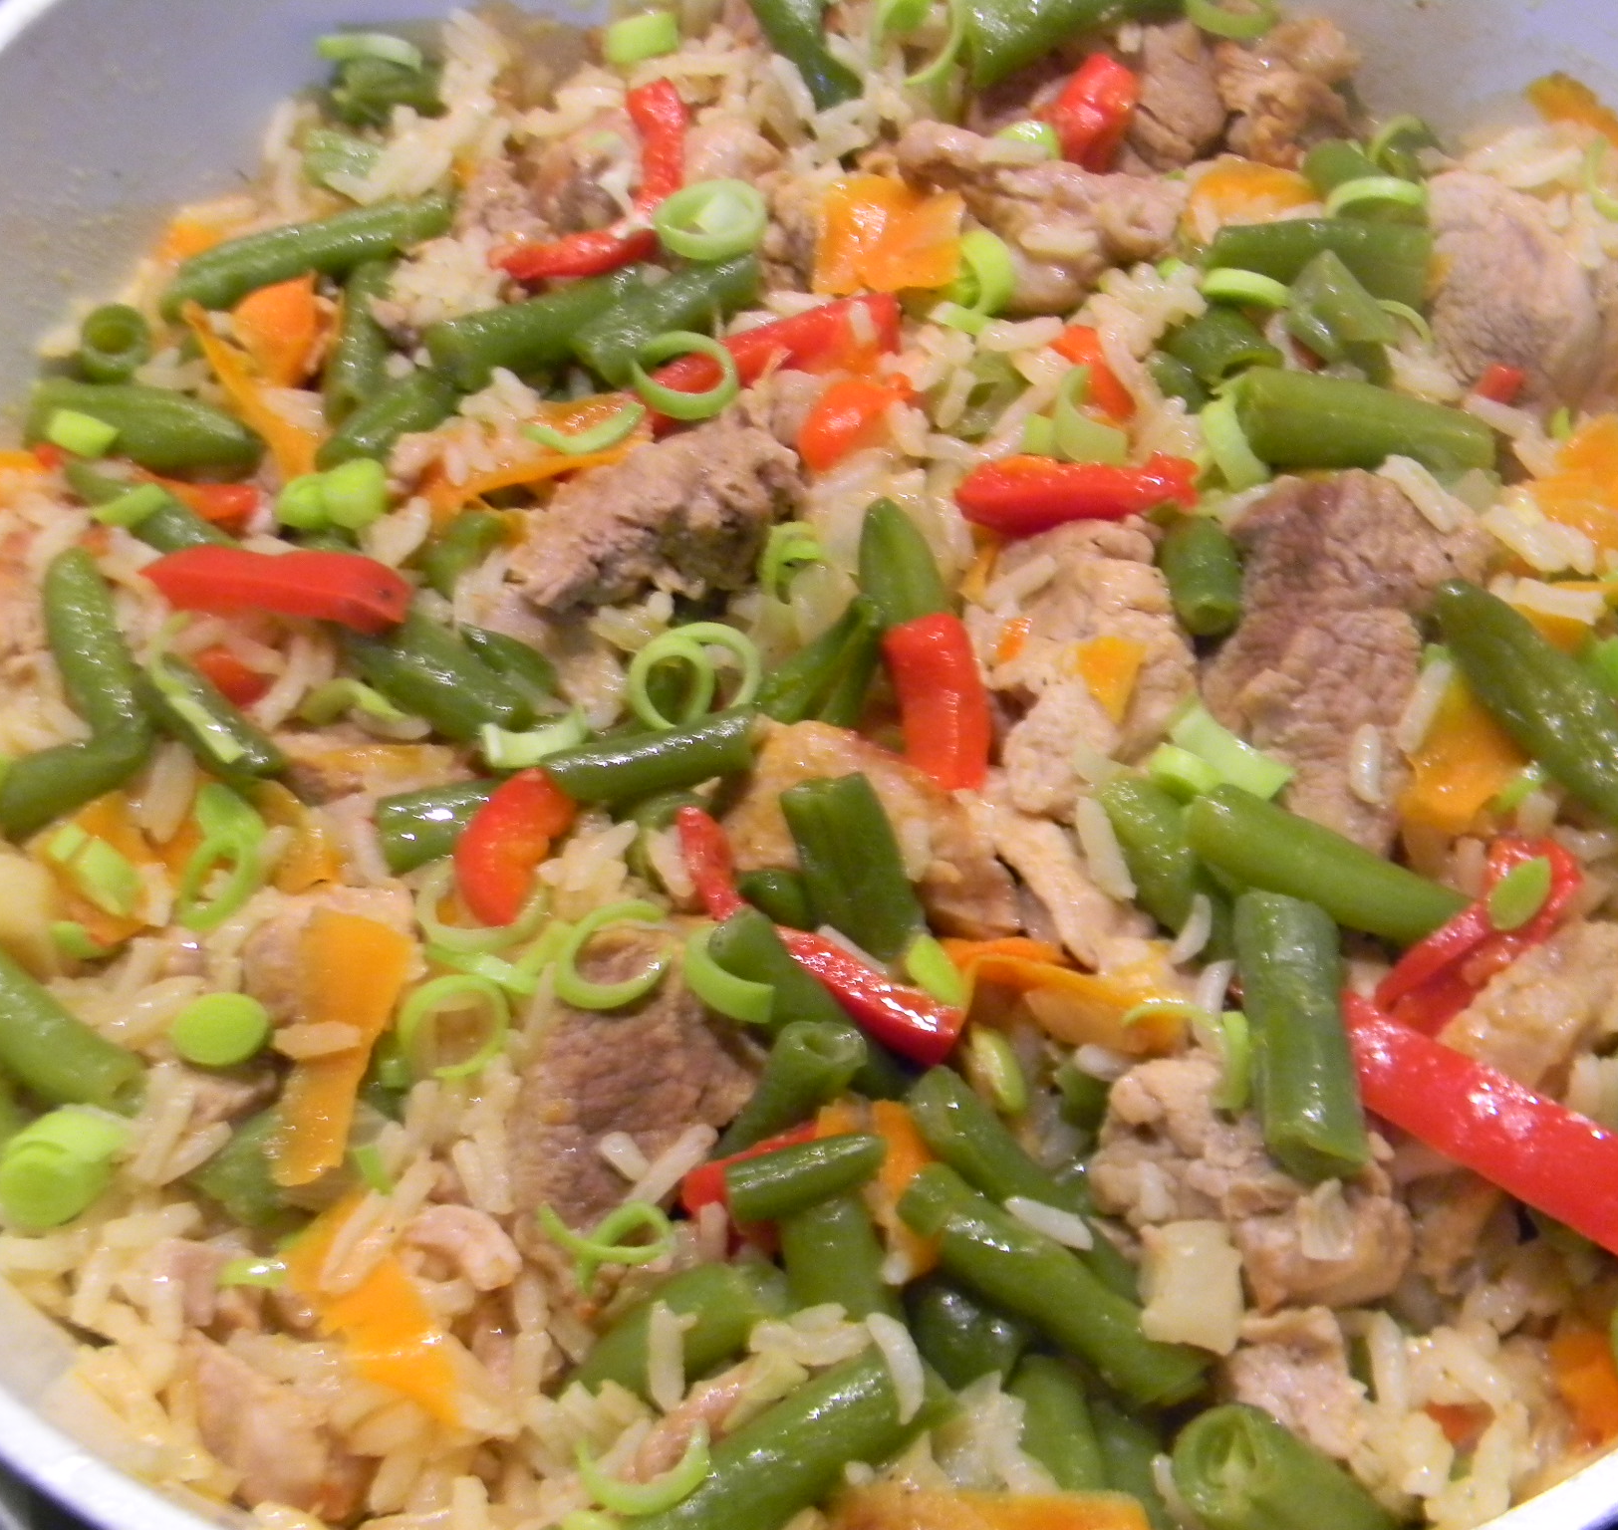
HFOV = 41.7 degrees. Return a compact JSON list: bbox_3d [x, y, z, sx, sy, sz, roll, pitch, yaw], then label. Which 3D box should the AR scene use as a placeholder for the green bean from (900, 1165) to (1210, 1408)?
[{"bbox_3d":[0.024,0.053,0.213,0.032,0.009,0.009,29,67,20],"label":"green bean"}]

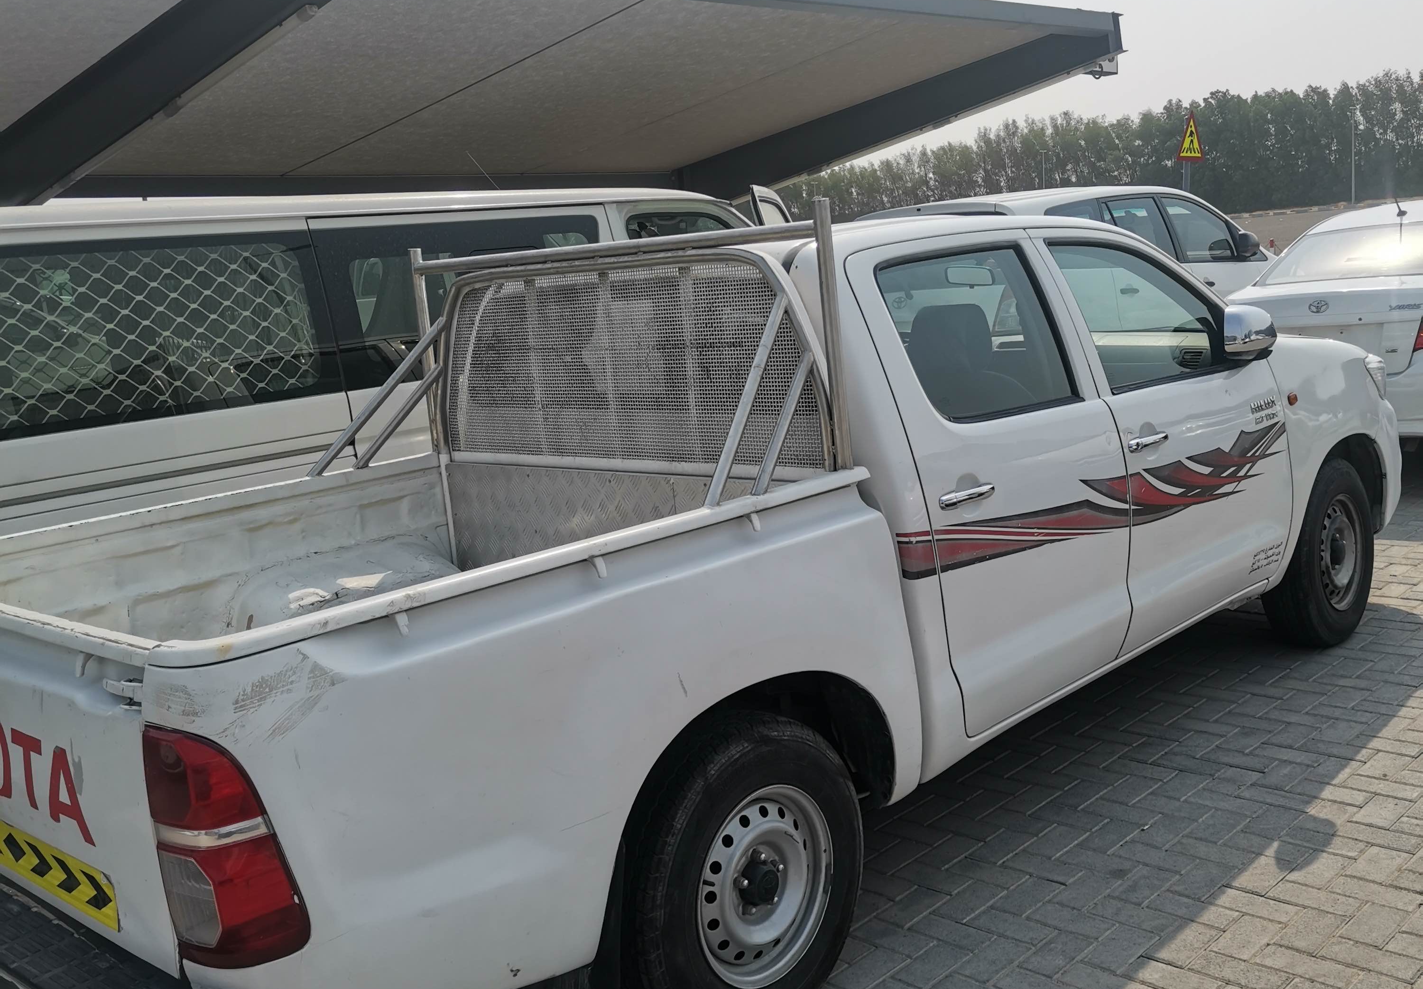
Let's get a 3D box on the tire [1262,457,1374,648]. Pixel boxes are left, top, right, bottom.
[{"bbox_3d":[2.176,0.209,5.151,0.205,0.660,0.660,4,14,44],"label":"tire"}]

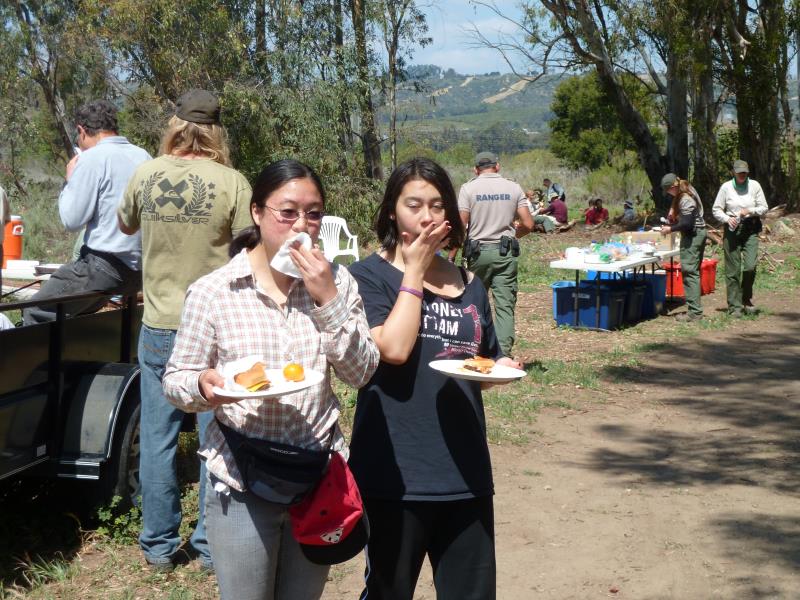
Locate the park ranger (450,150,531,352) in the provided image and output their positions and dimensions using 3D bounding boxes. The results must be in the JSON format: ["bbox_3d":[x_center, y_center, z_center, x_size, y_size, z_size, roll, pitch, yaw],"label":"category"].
[{"bbox_3d":[0.820,-0.373,12.500,0.620,1.800,0.400,1,5,6],"label":"park ranger"}]

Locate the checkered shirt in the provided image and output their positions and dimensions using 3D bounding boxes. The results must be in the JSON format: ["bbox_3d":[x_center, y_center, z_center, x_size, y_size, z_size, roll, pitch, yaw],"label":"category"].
[{"bbox_3d":[-0.302,0.162,3.400,0.500,0.590,0.340,0,5,-12],"label":"checkered shirt"}]

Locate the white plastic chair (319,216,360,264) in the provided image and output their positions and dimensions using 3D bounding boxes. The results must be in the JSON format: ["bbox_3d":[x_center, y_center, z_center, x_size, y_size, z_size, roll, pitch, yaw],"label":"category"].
[{"bbox_3d":[-0.941,-0.732,20.300,0.570,0.880,0.570,-4,7,-44],"label":"white plastic chair"}]

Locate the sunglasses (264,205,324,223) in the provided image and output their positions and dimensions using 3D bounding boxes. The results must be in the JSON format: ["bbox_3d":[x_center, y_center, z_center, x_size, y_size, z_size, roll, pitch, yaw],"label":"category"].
[{"bbox_3d":[-0.245,-0.201,3.380,0.133,0.040,0.130,-2,14,-27],"label":"sunglasses"}]

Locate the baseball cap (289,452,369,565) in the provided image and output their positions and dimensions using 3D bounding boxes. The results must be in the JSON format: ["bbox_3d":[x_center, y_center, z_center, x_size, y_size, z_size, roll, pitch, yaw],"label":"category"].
[{"bbox_3d":[-0.158,0.468,3.270,0.170,0.245,0.130,-14,-14,-4],"label":"baseball cap"}]

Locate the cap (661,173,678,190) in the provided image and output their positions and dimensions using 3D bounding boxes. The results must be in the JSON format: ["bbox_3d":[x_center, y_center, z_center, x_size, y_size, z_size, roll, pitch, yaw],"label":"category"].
[{"bbox_3d":[2.869,-1.262,15.500,0.250,0.140,0.175,-28,16,-25],"label":"cap"}]

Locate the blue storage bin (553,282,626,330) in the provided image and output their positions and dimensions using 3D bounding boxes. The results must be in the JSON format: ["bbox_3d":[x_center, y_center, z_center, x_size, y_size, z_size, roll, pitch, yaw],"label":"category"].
[{"bbox_3d":[1.935,0.067,14.950,0.630,0.420,0.430,3,6,21],"label":"blue storage bin"}]

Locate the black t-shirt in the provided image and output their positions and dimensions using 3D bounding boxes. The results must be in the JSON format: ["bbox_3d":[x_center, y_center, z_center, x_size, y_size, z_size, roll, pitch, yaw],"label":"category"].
[{"bbox_3d":[0.062,0.185,3.520,0.380,0.610,0.270,0,5,-16],"label":"black t-shirt"}]

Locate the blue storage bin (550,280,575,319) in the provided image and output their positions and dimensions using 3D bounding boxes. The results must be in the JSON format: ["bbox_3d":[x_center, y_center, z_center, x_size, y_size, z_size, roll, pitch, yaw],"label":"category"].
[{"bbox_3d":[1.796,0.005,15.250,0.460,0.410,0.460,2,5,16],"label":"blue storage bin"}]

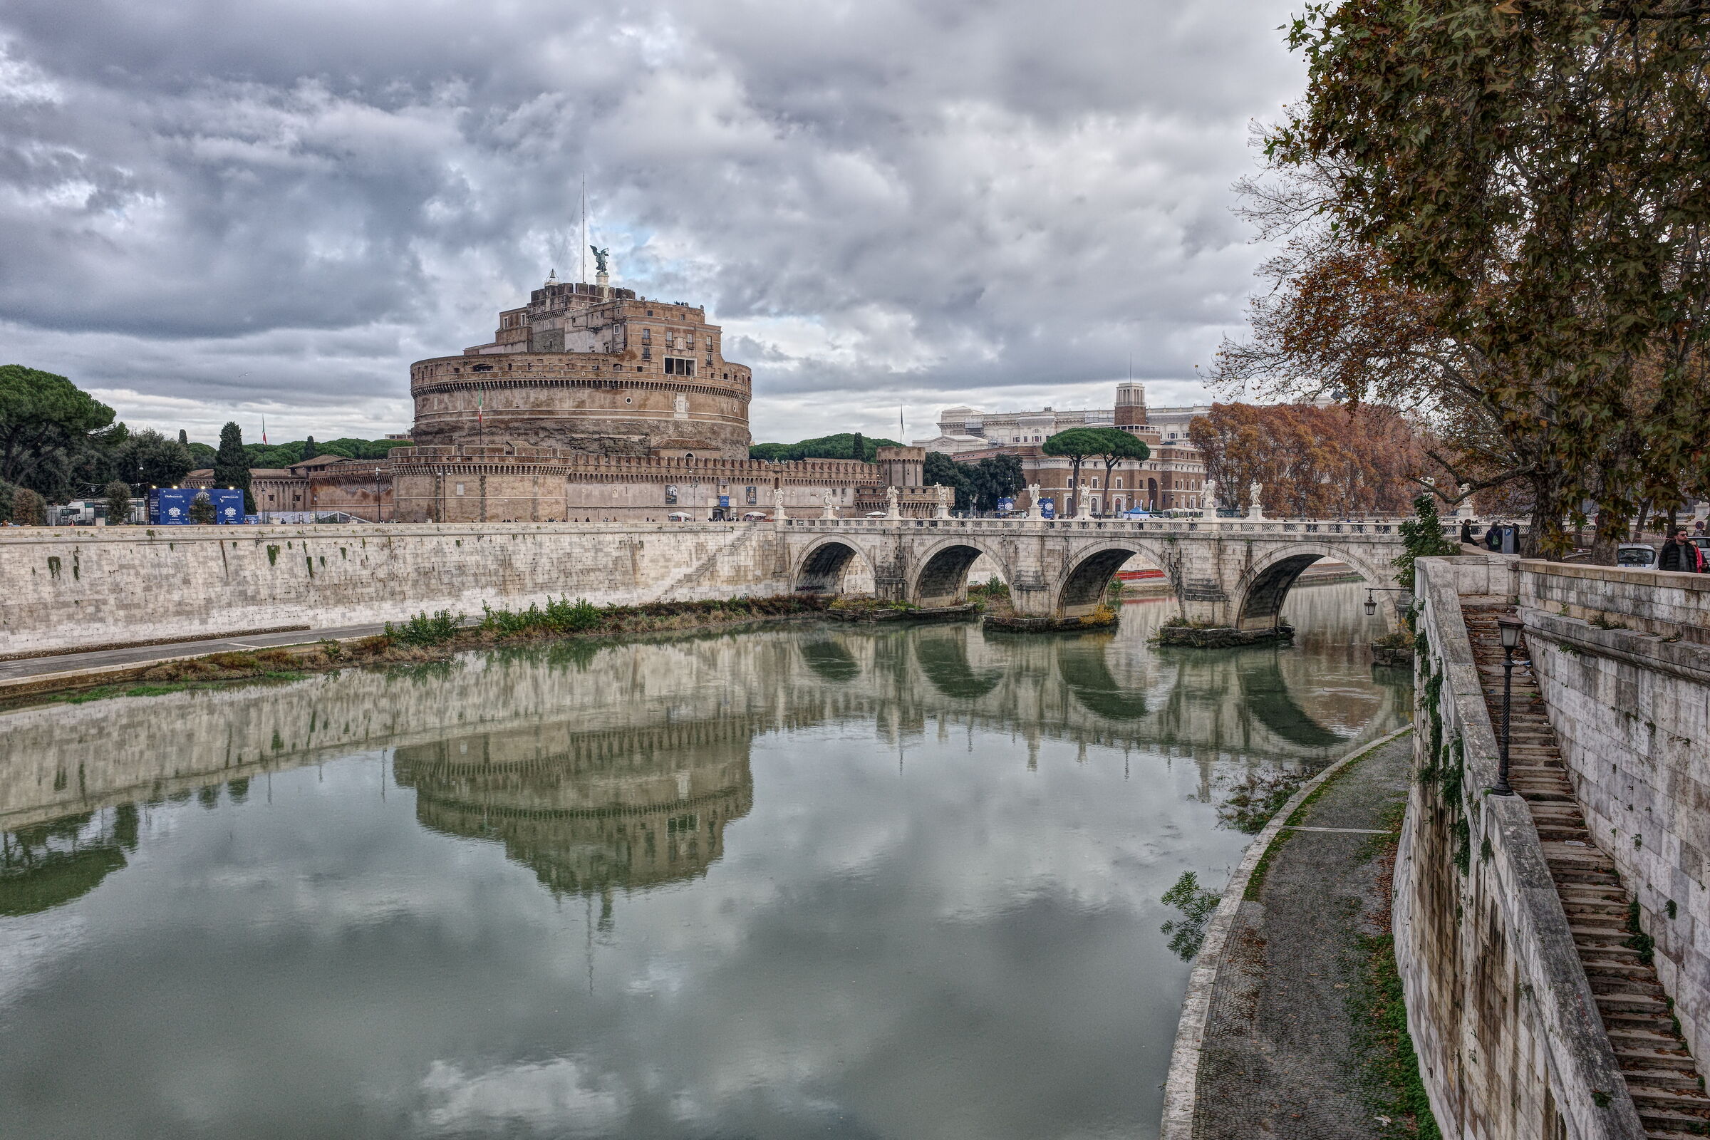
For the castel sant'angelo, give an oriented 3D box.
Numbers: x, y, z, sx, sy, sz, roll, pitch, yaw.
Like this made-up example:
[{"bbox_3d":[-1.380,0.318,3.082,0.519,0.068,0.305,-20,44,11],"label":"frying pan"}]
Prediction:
[{"bbox_3d":[-53.000,-33.563,260.994,100.000,51.000,100.000,-2,3,-44],"label":"castel sant'angelo"}]

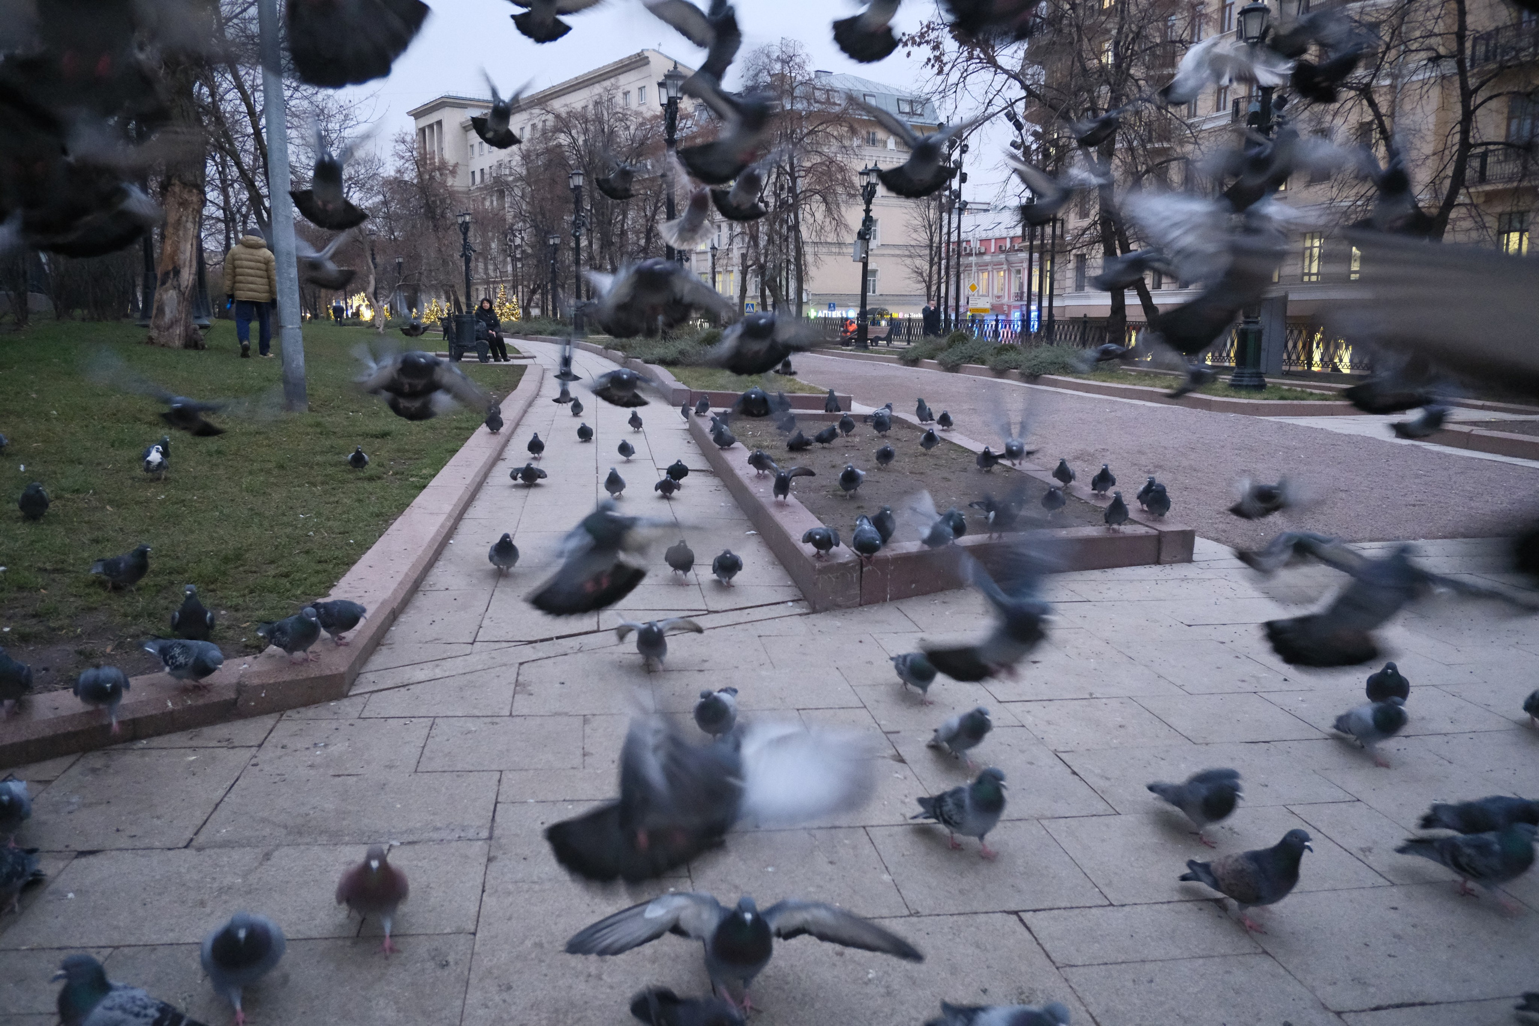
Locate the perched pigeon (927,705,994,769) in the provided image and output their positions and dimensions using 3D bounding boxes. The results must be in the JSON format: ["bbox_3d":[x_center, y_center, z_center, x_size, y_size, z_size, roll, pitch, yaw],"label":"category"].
[{"bbox_3d":[0.506,0.563,3.107,0.125,0.200,0.260,-9,14,-42],"label":"perched pigeon"}]

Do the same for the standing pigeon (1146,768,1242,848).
[{"bbox_3d":[0.974,0.654,2.649,0.265,0.185,0.135,10,14,42],"label":"standing pigeon"}]

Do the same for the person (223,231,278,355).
[{"bbox_3d":[-7.137,-3.010,15.843,0.680,1.720,0.500,-2,11,-14],"label":"person"}]

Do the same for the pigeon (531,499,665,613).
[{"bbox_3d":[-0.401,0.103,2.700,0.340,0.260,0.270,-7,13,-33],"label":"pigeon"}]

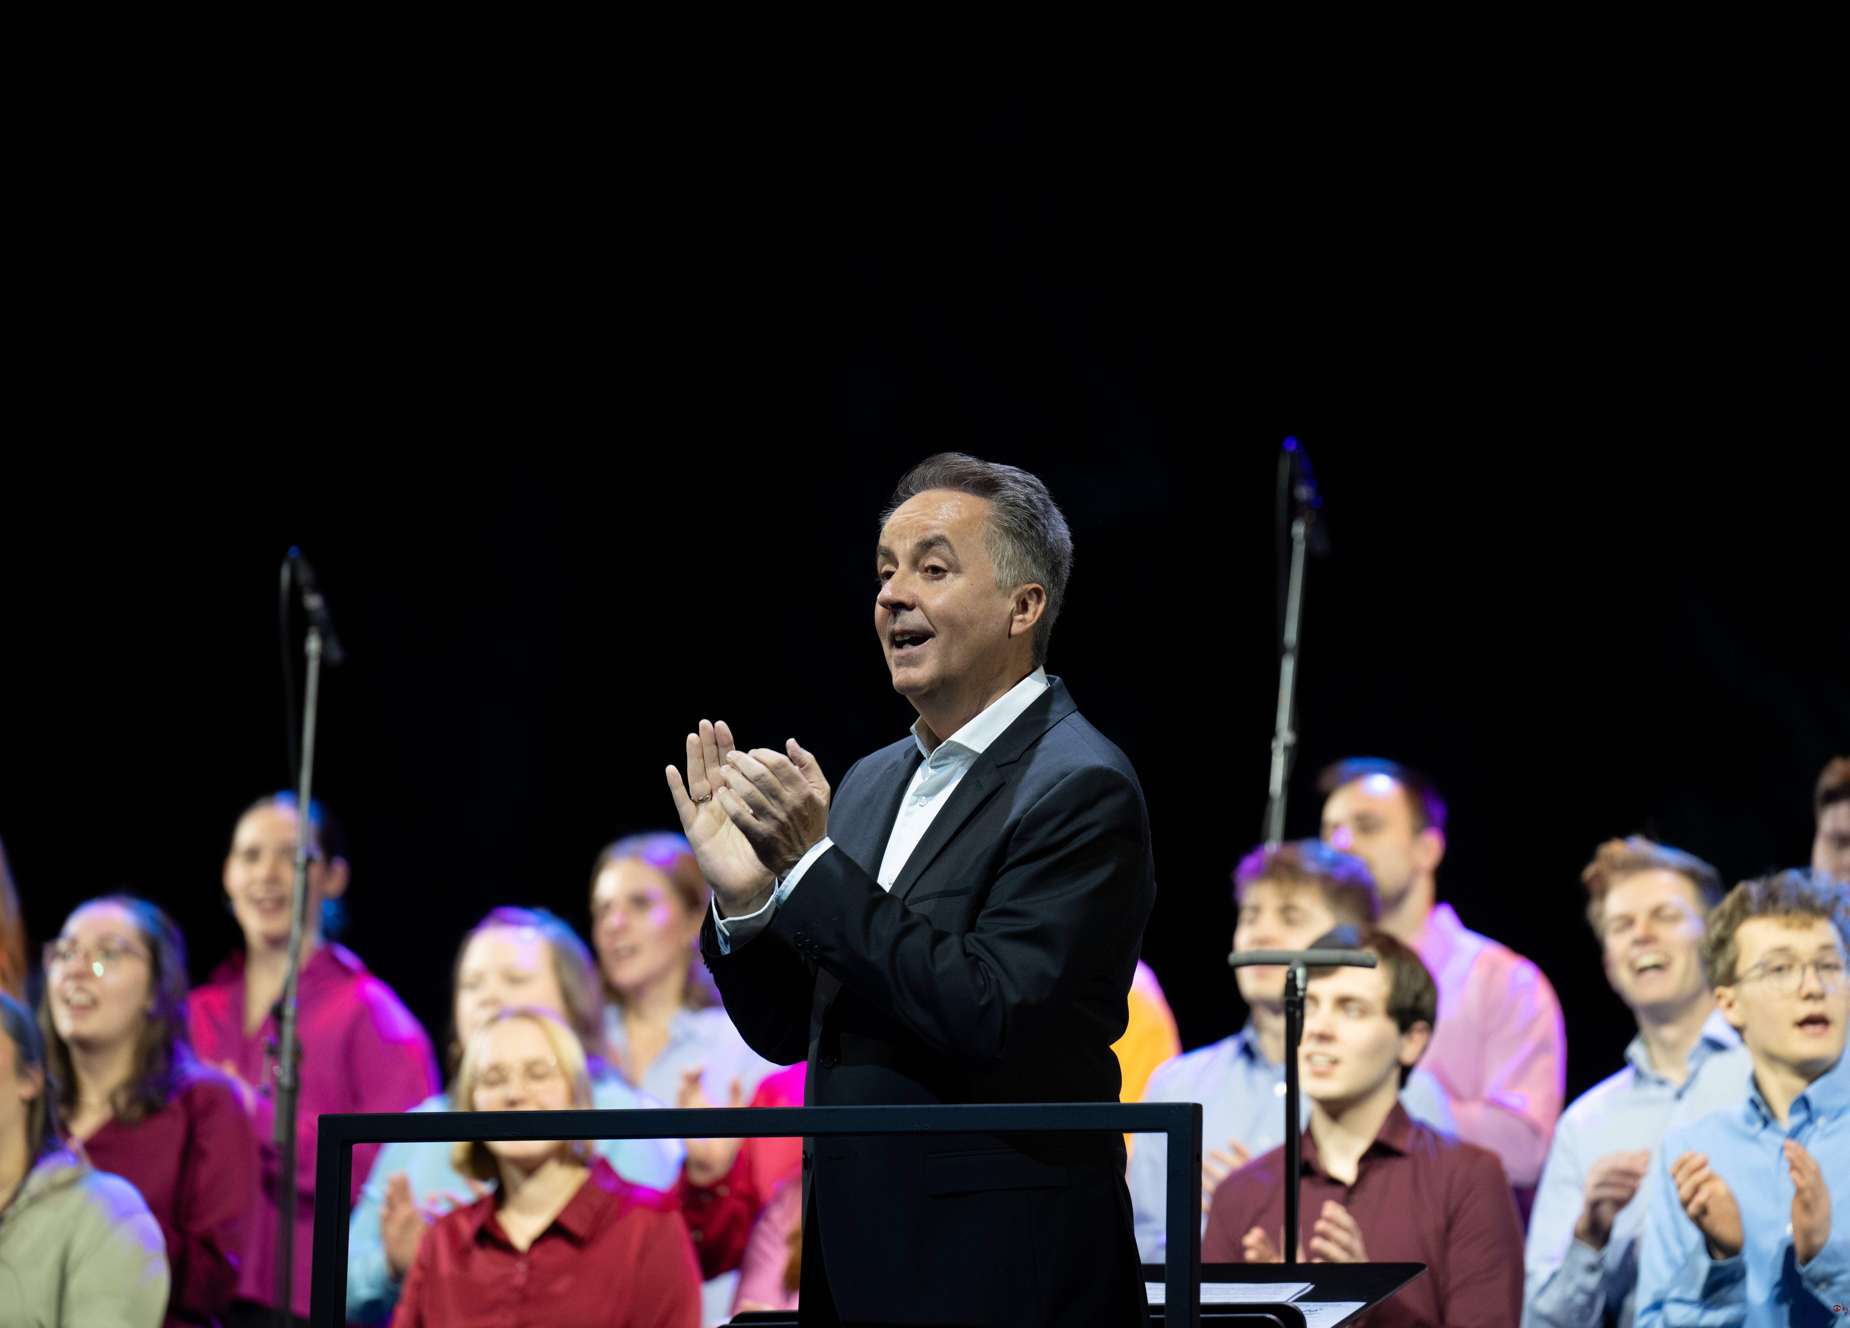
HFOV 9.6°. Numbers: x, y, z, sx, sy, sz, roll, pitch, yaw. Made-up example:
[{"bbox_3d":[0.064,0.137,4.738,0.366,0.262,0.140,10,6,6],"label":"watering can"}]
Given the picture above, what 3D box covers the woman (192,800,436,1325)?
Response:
[{"bbox_3d":[-0.939,1.028,16.118,0.480,1.680,0.400,-1,-2,24],"label":"woman"}]

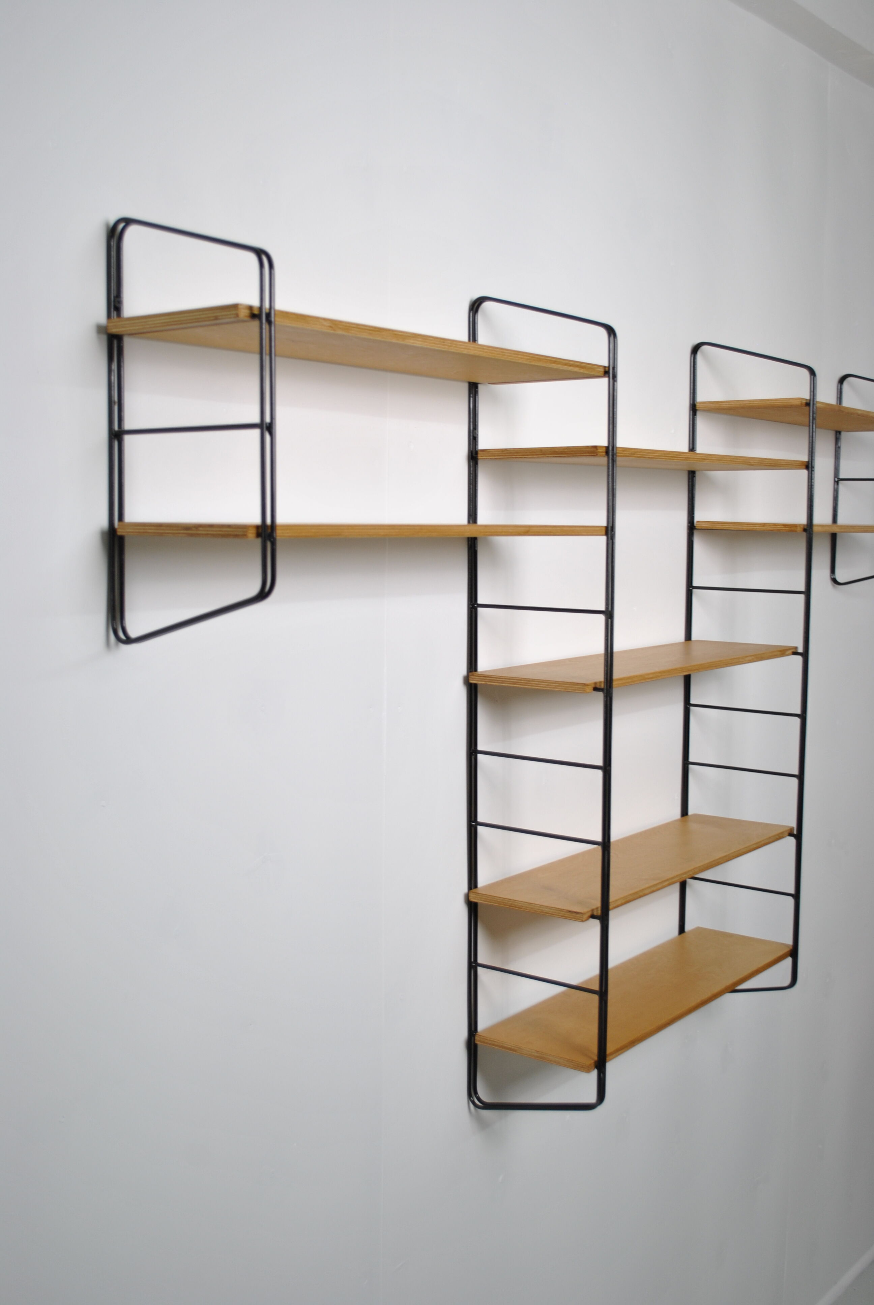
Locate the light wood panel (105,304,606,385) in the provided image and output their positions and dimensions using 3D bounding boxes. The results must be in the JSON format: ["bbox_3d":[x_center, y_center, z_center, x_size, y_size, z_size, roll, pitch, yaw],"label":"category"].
[{"bbox_3d":[-0.049,-0.314,1.479,0.172,0.011,0.603,4,7,37],"label":"light wood panel"}]

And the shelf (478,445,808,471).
[{"bbox_3d":[0.311,-0.265,1.954,0.172,0.011,0.612,4,7,38],"label":"shelf"}]

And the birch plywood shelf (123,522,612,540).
[{"bbox_3d":[-0.044,-0.130,1.503,0.172,0.011,0.603,5,7,37],"label":"birch plywood shelf"}]

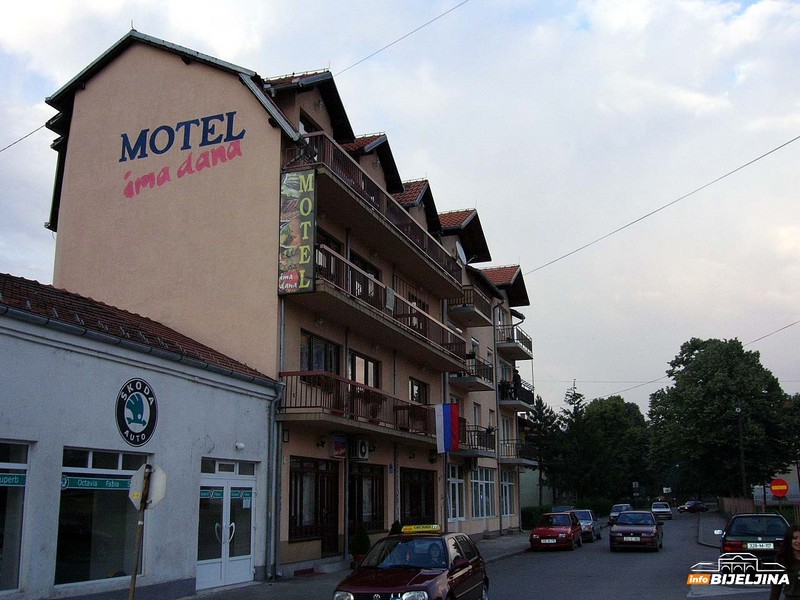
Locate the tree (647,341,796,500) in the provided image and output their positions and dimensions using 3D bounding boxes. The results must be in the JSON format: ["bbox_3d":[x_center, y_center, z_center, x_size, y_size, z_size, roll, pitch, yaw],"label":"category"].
[{"bbox_3d":[27.021,10.994,69.450,11.800,15.000,11.800,-6,-15,19],"label":"tree"}]

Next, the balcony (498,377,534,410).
[{"bbox_3d":[6.964,5.758,47.741,1.140,1.370,4.500,-6,-15,19],"label":"balcony"}]

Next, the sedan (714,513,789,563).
[{"bbox_3d":[8.525,5.841,19.289,1.700,1.430,4.450,-7,-15,20],"label":"sedan"}]

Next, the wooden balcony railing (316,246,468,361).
[{"bbox_3d":[-0.219,0.746,28.187,1.320,1.030,14.150,-6,-15,19],"label":"wooden balcony railing"}]

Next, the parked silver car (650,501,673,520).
[{"bbox_3d":[21.133,16.984,65.135,1.650,1.400,4.100,-5,-15,19],"label":"parked silver car"}]

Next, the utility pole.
[{"bbox_3d":[24.768,11.682,58.658,0.300,8.780,0.300,-6,-15,19],"label":"utility pole"}]

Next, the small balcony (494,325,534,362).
[{"bbox_3d":[6.462,2.452,45.096,1.087,1.068,4.536,-5,-15,19],"label":"small balcony"}]

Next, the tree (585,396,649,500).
[{"bbox_3d":[23.267,16.592,86.815,7.200,12.434,7.000,-5,-15,19],"label":"tree"}]

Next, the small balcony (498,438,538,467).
[{"bbox_3d":[6.444,8.310,43.557,1.108,1.200,5.089,-6,-15,19],"label":"small balcony"}]

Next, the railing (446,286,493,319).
[{"bbox_3d":[3.082,0.259,35.512,1.238,0.888,3.213,-5,-15,19],"label":"railing"}]

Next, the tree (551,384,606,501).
[{"bbox_3d":[15.217,12.710,68.960,4.600,11.200,4.600,-4,-15,12],"label":"tree"}]

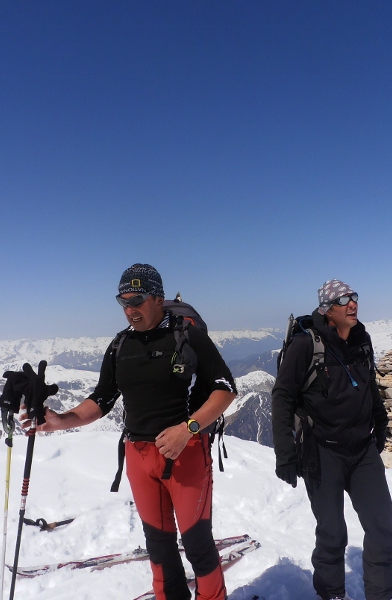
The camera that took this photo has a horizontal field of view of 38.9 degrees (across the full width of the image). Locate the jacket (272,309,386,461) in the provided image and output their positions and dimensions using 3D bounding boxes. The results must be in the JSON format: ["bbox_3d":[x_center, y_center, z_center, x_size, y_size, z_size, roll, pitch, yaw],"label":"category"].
[{"bbox_3d":[0.662,0.419,2.750,0.520,0.730,0.340,1,-5,-28],"label":"jacket"}]

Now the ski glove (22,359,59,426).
[{"bbox_3d":[-0.653,0.393,2.330,0.150,0.265,0.090,-1,-4,-6],"label":"ski glove"}]

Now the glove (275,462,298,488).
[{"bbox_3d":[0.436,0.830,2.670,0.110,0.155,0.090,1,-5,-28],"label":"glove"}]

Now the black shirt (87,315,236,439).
[{"bbox_3d":[-0.157,0.334,2.450,0.610,0.560,0.360,-4,-5,25],"label":"black shirt"}]

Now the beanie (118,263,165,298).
[{"bbox_3d":[-0.238,-0.085,2.420,0.190,0.165,0.215,-4,9,30],"label":"beanie"}]

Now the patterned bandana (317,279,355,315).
[{"bbox_3d":[0.692,-0.020,2.750,0.175,0.165,0.210,3,-21,-46],"label":"patterned bandana"}]

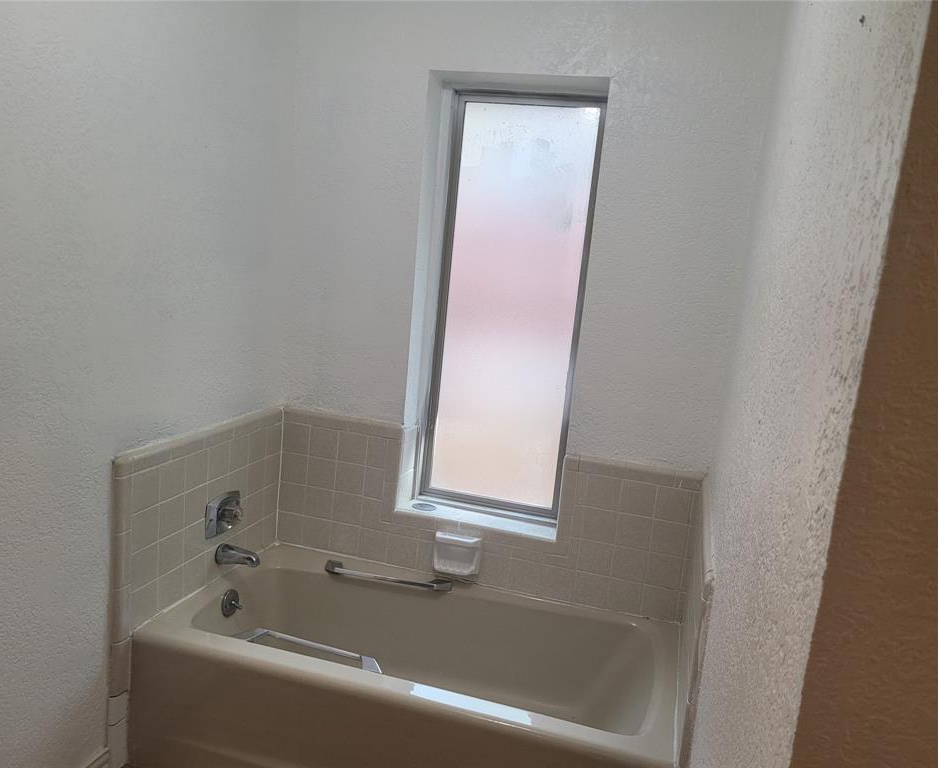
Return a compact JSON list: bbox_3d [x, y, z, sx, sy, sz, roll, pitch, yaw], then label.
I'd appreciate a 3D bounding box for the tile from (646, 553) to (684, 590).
[{"bbox_3d":[0.622,0.592,2.429,0.108,0.108,0.010,8,10,16],"label":"tile"}]

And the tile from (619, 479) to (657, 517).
[{"bbox_3d":[0.539,0.362,2.433,0.108,0.108,0.009,8,10,15],"label":"tile"}]

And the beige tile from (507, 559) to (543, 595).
[{"bbox_3d":[0.191,0.643,2.576,0.108,0.108,0.008,8,10,16],"label":"beige tile"}]

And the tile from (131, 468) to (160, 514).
[{"bbox_3d":[-0.872,0.287,2.077,0.008,0.108,0.108,8,10,15],"label":"tile"}]

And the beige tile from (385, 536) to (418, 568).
[{"bbox_3d":[-0.229,0.583,2.694,0.108,0.108,0.008,8,10,16],"label":"beige tile"}]

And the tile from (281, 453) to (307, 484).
[{"bbox_3d":[-0.626,0.306,2.767,0.109,0.108,0.010,8,10,16],"label":"tile"}]

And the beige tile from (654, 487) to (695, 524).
[{"bbox_3d":[0.642,0.376,2.392,0.108,0.108,0.010,8,10,16],"label":"beige tile"}]

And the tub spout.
[{"bbox_3d":[-0.728,0.558,2.449,0.142,0.066,0.062,8,10,16],"label":"tub spout"}]

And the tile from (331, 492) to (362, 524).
[{"bbox_3d":[-0.425,0.442,2.712,0.108,0.108,0.008,8,10,15],"label":"tile"}]

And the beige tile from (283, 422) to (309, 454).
[{"bbox_3d":[-0.613,0.196,2.737,0.108,0.109,0.008,8,10,16],"label":"beige tile"}]

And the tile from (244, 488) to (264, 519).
[{"bbox_3d":[-0.740,0.430,2.647,0.010,0.108,0.108,8,10,16],"label":"tile"}]

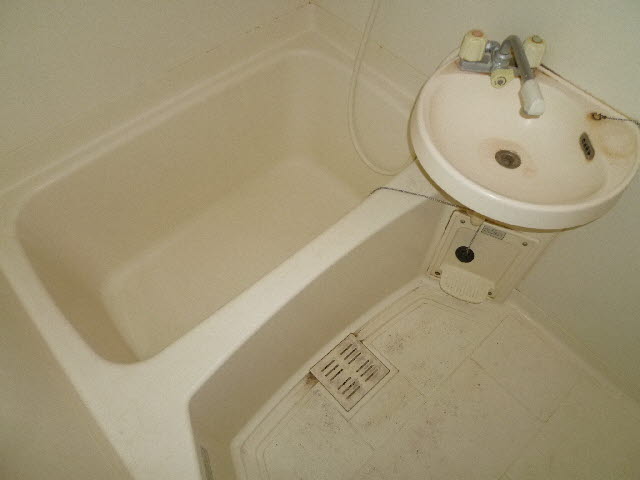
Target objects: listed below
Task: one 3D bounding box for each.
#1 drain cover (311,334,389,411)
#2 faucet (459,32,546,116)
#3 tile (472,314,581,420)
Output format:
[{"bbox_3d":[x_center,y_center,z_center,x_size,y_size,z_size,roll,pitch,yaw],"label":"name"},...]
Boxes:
[{"bbox_3d":[0.086,0.373,1.306,0.160,0.010,0.151,-37,62,-22],"label":"drain cover"},{"bbox_3d":[0.359,-0.340,0.911,0.163,0.087,0.157,6,55,5],"label":"faucet"},{"bbox_3d":[0.578,0.365,1.306,0.175,0.010,0.248,-37,62,-22],"label":"tile"}]

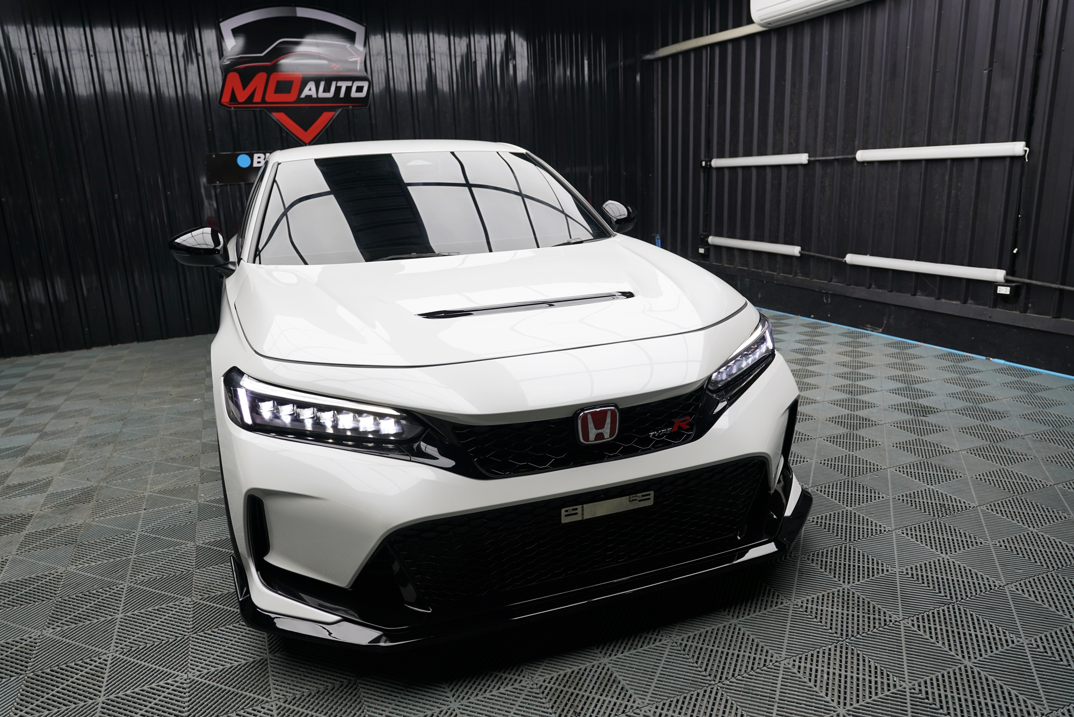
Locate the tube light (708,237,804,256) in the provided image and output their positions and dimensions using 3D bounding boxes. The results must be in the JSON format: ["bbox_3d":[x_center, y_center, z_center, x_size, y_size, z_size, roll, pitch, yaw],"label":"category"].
[{"bbox_3d":[1.772,-0.935,6.423,0.060,0.072,1.200,-8,15,-21],"label":"tube light"}]

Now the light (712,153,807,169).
[{"bbox_3d":[1.759,-1.585,6.227,0.060,0.072,1.200,-8,14,-21],"label":"light"}]

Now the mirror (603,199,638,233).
[{"bbox_3d":[0.373,-0.662,3.703,0.230,0.175,0.180,-8,15,-20],"label":"mirror"}]

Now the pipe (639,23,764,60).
[{"bbox_3d":[1.391,-2.728,6.754,0.065,0.075,1.865,-8,16,-21],"label":"pipe"}]

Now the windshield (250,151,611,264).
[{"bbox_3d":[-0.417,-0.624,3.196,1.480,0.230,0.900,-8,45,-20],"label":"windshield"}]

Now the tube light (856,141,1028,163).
[{"bbox_3d":[2.402,-1.250,4.726,0.060,0.072,1.200,-8,15,-21],"label":"tube light"}]

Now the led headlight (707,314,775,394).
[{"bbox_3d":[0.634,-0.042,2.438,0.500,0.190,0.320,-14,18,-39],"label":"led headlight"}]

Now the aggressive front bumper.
[{"bbox_3d":[0.098,0.428,2.180,1.860,0.380,0.520,-8,15,-20],"label":"aggressive front bumper"}]

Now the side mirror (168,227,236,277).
[{"bbox_3d":[-1.330,-0.436,3.072,0.230,0.175,0.180,-8,15,-20],"label":"side mirror"}]

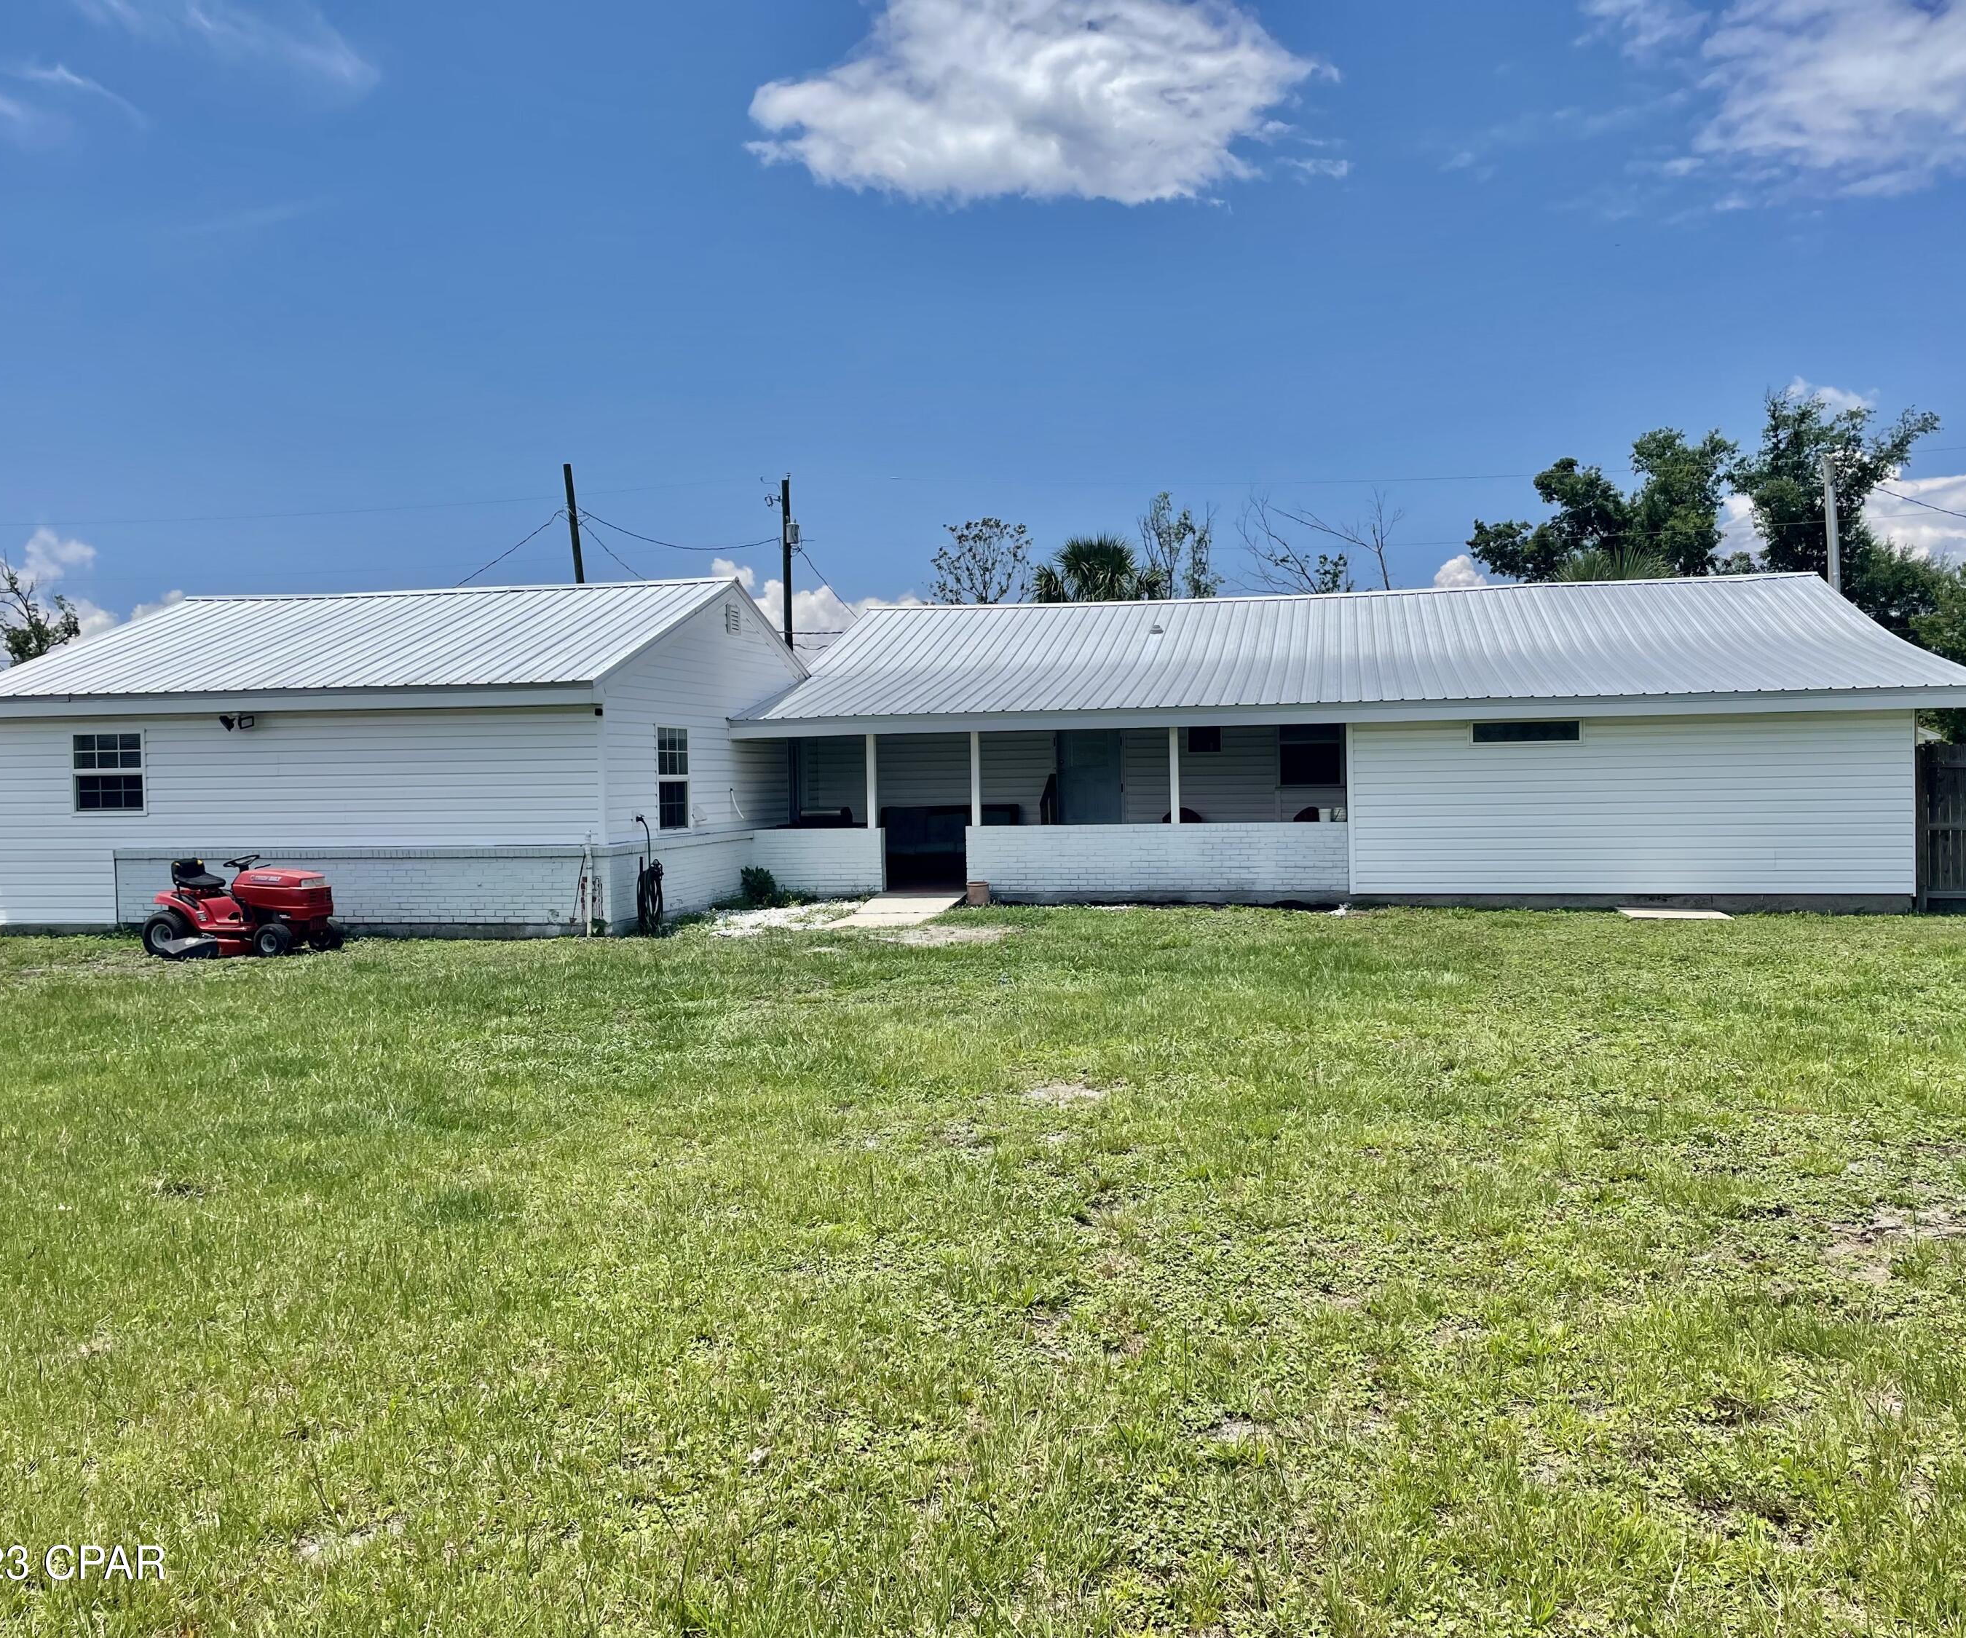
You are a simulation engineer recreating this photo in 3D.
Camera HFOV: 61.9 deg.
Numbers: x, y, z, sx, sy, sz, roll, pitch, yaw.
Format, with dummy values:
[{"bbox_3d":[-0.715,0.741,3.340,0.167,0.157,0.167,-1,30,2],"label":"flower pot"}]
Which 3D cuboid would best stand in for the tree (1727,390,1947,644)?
[{"bbox_3d":[24.693,-6.158,47.442,6.400,12.225,6.000,0,2,11],"label":"tree"}]

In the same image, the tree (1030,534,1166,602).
[{"bbox_3d":[2.719,-3.031,38.124,3.200,7.111,3.000,0,2,11],"label":"tree"}]

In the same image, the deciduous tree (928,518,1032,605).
[{"bbox_3d":[-0.007,-3.320,39.165,2.600,7.705,2.600,0,2,11],"label":"deciduous tree"}]

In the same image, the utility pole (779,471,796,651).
[{"bbox_3d":[-5.674,-4.870,48.399,0.320,10.441,0.320,0,2,11],"label":"utility pole"}]

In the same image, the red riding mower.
[{"bbox_3d":[-7.054,0.811,15.659,1.700,1.030,1.100,0,2,16],"label":"red riding mower"}]

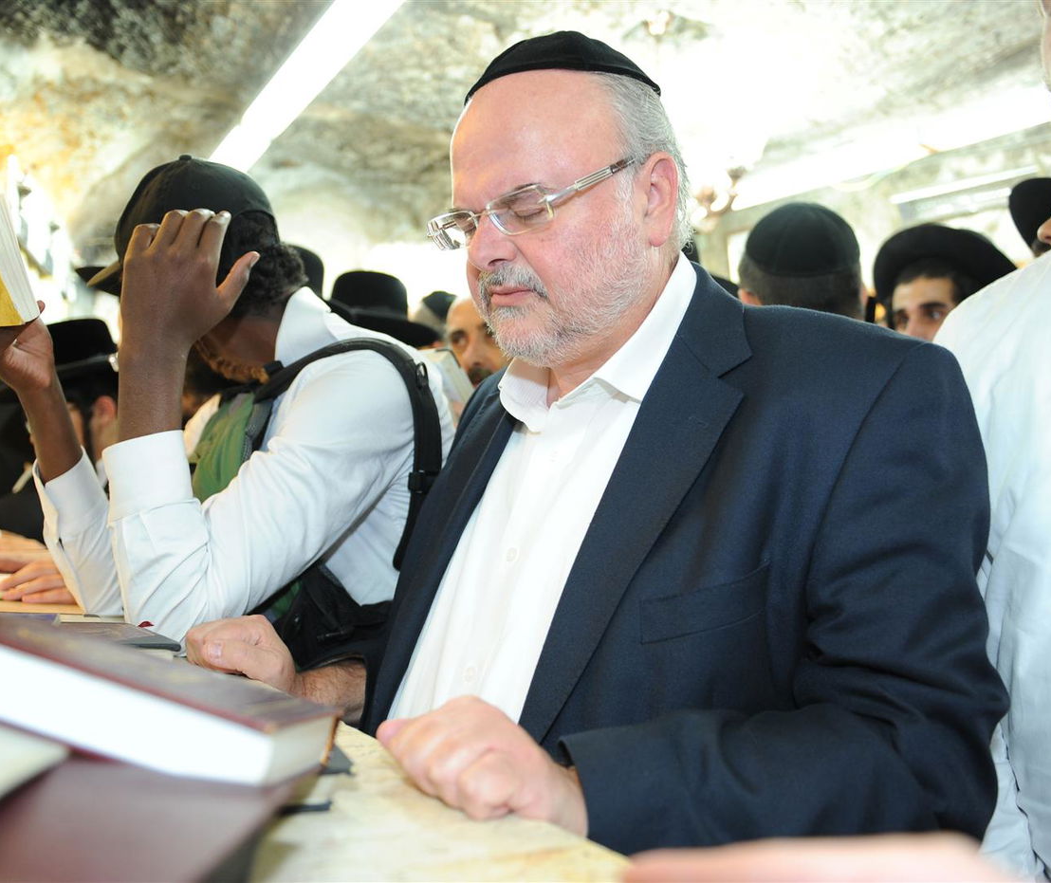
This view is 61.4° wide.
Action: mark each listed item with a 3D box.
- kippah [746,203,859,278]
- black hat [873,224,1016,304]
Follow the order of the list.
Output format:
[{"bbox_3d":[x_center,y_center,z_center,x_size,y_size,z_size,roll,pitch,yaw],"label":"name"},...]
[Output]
[{"bbox_3d":[0.370,-0.283,1.175,0.160,0.075,0.165,-1,26,7],"label":"kippah"},{"bbox_3d":[0.750,-0.311,1.550,0.290,0.130,0.320,-2,-22,37],"label":"black hat"}]

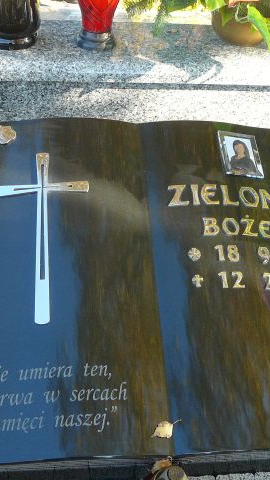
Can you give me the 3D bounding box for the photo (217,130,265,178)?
[{"bbox_3d":[0.251,-0.203,1.528,0.090,0.013,0.126,4,58,-14],"label":"photo"}]

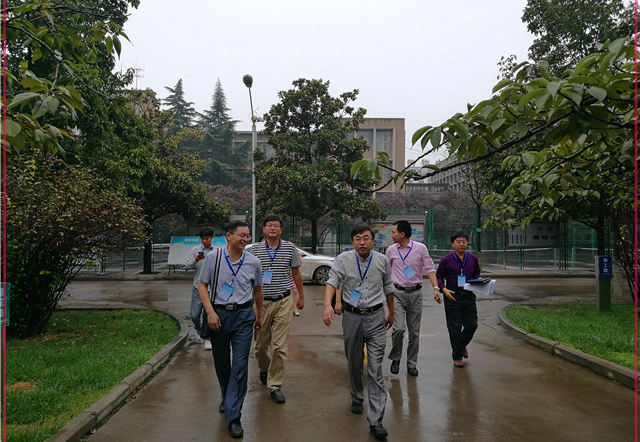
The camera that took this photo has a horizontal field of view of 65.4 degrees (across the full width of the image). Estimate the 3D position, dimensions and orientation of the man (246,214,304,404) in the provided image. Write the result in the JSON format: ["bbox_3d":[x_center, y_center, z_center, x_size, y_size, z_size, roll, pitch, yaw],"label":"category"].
[{"bbox_3d":[-0.450,0.848,5.136,0.600,1.790,0.700,0,-2,-3],"label":"man"}]

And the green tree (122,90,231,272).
[{"bbox_3d":[-6.708,-1.670,21.500,5.400,7.900,5.200,0,-2,0],"label":"green tree"}]

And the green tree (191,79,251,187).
[{"bbox_3d":[-8.215,-4.515,41.149,5.900,14.600,5.800,0,-2,0],"label":"green tree"}]

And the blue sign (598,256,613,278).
[{"bbox_3d":[5.752,0.958,10.076,0.260,0.450,0.140,0,-2,3],"label":"blue sign"}]

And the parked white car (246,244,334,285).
[{"bbox_3d":[-1.330,1.532,18.429,4.600,1.480,1.800,0,-2,-3],"label":"parked white car"}]

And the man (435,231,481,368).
[{"bbox_3d":[1.704,0.940,6.175,0.550,1.660,0.500,0,-2,8],"label":"man"}]

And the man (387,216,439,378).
[{"bbox_3d":[1.092,0.888,5.885,0.640,1.770,0.520,0,-2,7],"label":"man"}]

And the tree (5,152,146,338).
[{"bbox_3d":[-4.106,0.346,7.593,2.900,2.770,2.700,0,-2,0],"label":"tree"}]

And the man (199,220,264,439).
[{"bbox_3d":[-0.742,0.857,4.177,0.560,1.710,0.600,0,-2,-3],"label":"man"}]

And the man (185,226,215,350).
[{"bbox_3d":[-1.684,0.961,7.335,0.560,1.740,0.620,0,-2,-5],"label":"man"}]

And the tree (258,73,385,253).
[{"bbox_3d":[-0.020,-1.774,19.660,5.000,7.630,4.800,0,-2,0],"label":"tree"}]

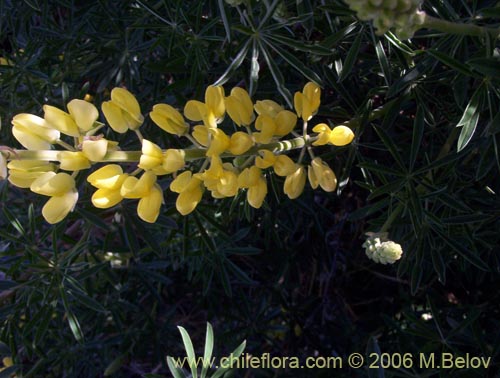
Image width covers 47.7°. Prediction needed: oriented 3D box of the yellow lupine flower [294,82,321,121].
[{"bbox_3d":[0.027,-0.042,0.271,0.010,0.015,0.009,5,24,-2],"label":"yellow lupine flower"}]

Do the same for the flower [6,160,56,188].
[{"bbox_3d":[-0.086,-0.006,0.220,0.018,0.010,0.010,-6,7,-12],"label":"flower"}]

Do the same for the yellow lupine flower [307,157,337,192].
[{"bbox_3d":[0.034,-0.007,0.270,0.011,0.009,0.012,-15,66,-4],"label":"yellow lupine flower"}]

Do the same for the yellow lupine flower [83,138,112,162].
[{"bbox_3d":[-0.057,-0.014,0.210,0.010,0.009,0.011,0,-6,-6],"label":"yellow lupine flower"}]

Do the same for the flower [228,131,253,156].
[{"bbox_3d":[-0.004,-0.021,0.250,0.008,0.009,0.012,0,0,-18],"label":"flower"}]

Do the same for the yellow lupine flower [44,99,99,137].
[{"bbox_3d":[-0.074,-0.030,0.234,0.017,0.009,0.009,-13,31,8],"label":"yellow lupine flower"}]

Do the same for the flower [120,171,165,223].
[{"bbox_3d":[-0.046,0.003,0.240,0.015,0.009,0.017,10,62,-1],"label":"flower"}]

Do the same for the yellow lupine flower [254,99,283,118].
[{"bbox_3d":[0.008,-0.034,0.236,0.011,0.009,0.006,35,84,12],"label":"yellow lupine flower"}]

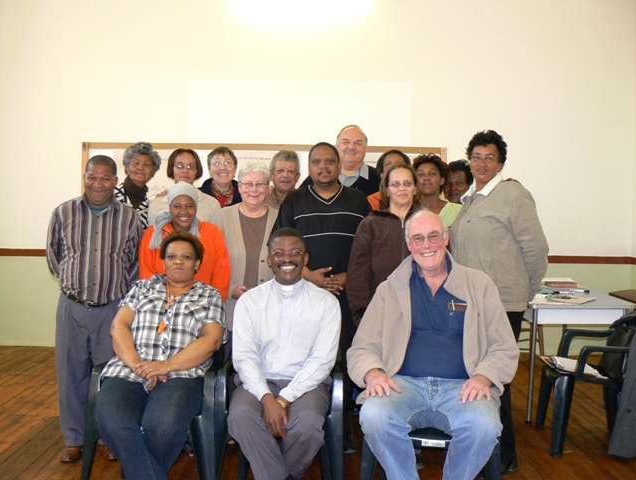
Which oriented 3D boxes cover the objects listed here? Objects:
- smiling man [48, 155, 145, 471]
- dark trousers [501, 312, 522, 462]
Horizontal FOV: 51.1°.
[{"bbox_3d":[-1.236,0.351,3.662,0.510,1.630,0.340,0,3,-7],"label":"smiling man"},{"bbox_3d":[0.881,0.671,3.424,0.400,0.960,0.320,3,4,42],"label":"dark trousers"}]

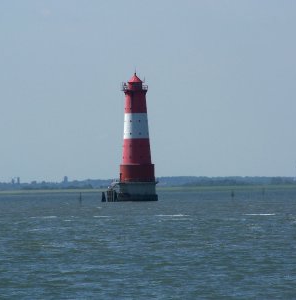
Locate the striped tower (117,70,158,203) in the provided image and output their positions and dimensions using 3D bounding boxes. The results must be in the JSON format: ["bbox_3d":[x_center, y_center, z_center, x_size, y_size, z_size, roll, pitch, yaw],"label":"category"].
[{"bbox_3d":[-3.010,-3.620,1077.000,11.800,35.600,11.800,-1,-1,0],"label":"striped tower"}]

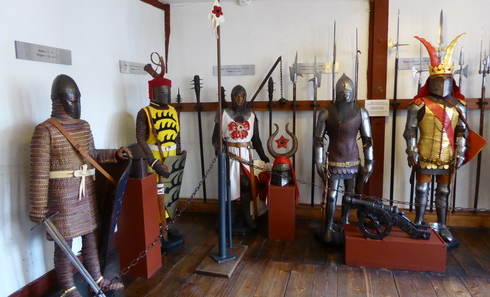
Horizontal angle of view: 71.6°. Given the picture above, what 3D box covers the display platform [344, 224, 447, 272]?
[{"bbox_3d":[1.424,0.953,3.335,0.857,0.263,0.423,1,8,11],"label":"display platform"}]

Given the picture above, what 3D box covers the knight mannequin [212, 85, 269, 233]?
[{"bbox_3d":[-0.034,0.132,3.988,0.620,1.729,0.450,-2,8,-6],"label":"knight mannequin"}]

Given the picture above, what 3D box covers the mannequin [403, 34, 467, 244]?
[{"bbox_3d":[2.065,-0.114,3.729,0.610,2.196,0.450,1,9,15],"label":"mannequin"}]

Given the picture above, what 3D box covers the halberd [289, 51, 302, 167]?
[{"bbox_3d":[0.626,-0.217,4.298,0.180,1.947,0.045,2,9,11],"label":"halberd"}]

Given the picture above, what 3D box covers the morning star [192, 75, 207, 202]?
[{"bbox_3d":[-0.601,-0.107,4.652,0.150,1.752,0.150,-1,8,15],"label":"morning star"}]

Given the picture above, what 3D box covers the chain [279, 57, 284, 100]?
[{"bbox_3d":[0.450,-0.852,4.175,0.030,0.519,0.030,1,8,11],"label":"chain"}]

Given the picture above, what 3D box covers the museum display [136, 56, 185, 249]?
[{"bbox_3d":[-0.901,0.132,3.773,0.560,1.832,0.460,-8,11,-40],"label":"museum display"}]

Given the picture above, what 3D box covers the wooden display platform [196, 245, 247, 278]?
[{"bbox_3d":[-0.214,1.114,3.413,0.323,0.025,0.598,1,9,15],"label":"wooden display platform"}]

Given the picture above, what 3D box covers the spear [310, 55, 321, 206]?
[{"bbox_3d":[0.869,-0.194,4.255,0.145,1.923,0.045,1,9,11],"label":"spear"}]

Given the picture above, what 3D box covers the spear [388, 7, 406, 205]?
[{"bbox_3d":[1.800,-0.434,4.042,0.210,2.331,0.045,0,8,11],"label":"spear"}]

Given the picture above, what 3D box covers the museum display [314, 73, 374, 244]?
[{"bbox_3d":[1.062,0.093,3.776,0.620,1.810,0.450,1,8,11],"label":"museum display"}]

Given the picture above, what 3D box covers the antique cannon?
[{"bbox_3d":[1.347,0.641,3.254,0.790,0.380,0.310,1,8,11],"label":"antique cannon"}]

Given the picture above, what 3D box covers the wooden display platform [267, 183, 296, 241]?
[{"bbox_3d":[0.437,0.714,3.924,0.284,0.600,0.280,1,8,11],"label":"wooden display platform"}]

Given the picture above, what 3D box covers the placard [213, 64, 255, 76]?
[{"bbox_3d":[-0.144,-1.028,4.490,0.575,0.131,0.015,1,9,15],"label":"placard"}]

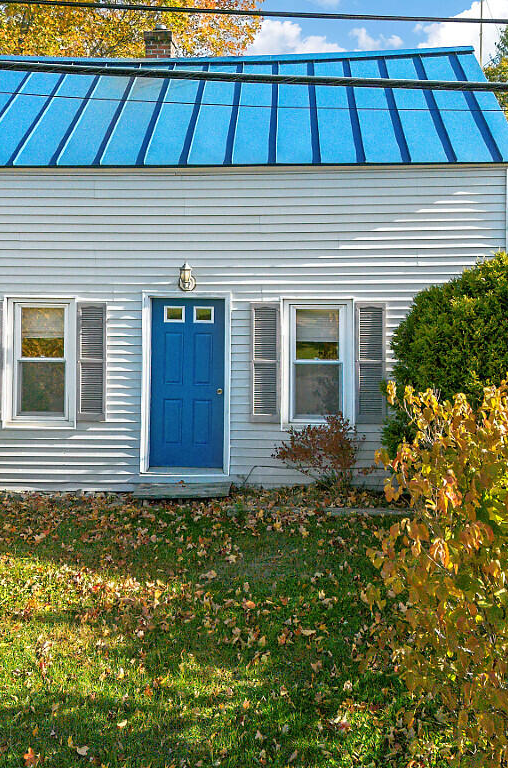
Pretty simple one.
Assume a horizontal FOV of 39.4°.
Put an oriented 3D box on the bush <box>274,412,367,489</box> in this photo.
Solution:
[{"bbox_3d":[0.730,0.770,8.050,1.030,0.870,0.800,0,4,0],"label":"bush"}]

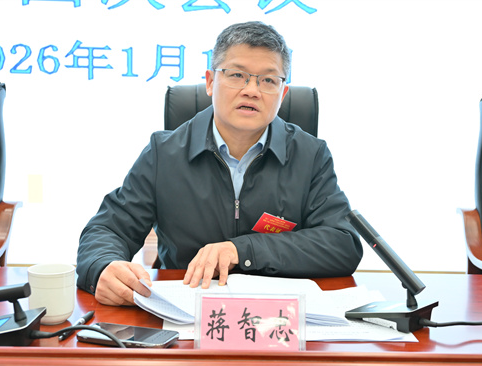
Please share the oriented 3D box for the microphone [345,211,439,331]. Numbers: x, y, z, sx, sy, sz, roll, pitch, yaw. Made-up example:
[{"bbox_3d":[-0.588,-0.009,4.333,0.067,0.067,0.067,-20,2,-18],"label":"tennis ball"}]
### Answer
[{"bbox_3d":[0.275,0.163,1.301,0.175,0.205,0.095,6,9,36],"label":"microphone"}]

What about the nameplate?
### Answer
[{"bbox_3d":[0.017,0.231,1.162,0.188,0.098,0.060,1,7,0],"label":"nameplate"}]

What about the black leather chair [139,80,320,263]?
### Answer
[{"bbox_3d":[-0.005,0.318,2.044,0.630,1.210,0.700,1,7,0],"label":"black leather chair"}]

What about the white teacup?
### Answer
[{"bbox_3d":[-0.355,0.209,1.287,0.089,0.100,0.089,1,7,0],"label":"white teacup"}]

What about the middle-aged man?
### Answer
[{"bbox_3d":[-0.040,0.301,1.689,0.640,1.330,0.700,1,7,0],"label":"middle-aged man"}]

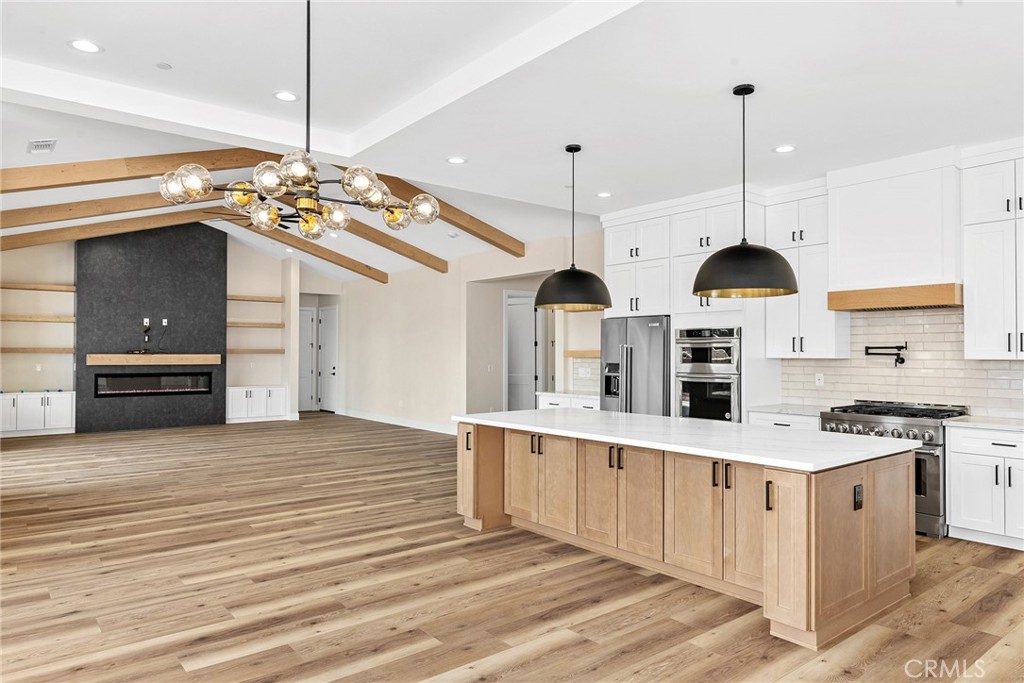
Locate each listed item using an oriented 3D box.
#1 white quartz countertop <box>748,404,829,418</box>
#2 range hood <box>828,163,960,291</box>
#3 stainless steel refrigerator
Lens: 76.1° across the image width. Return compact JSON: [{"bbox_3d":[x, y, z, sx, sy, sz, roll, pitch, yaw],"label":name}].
[{"bbox_3d":[2.751,0.652,6.203,0.635,0.038,0.744,1,-1,-39],"label":"white quartz countertop"},{"bbox_3d":[3.340,-0.907,5.647,0.459,0.931,1.007,1,-1,-39],"label":"range hood"},{"bbox_3d":[1.569,0.648,7.478,0.765,1.802,0.911,1,-1,-39],"label":"stainless steel refrigerator"}]

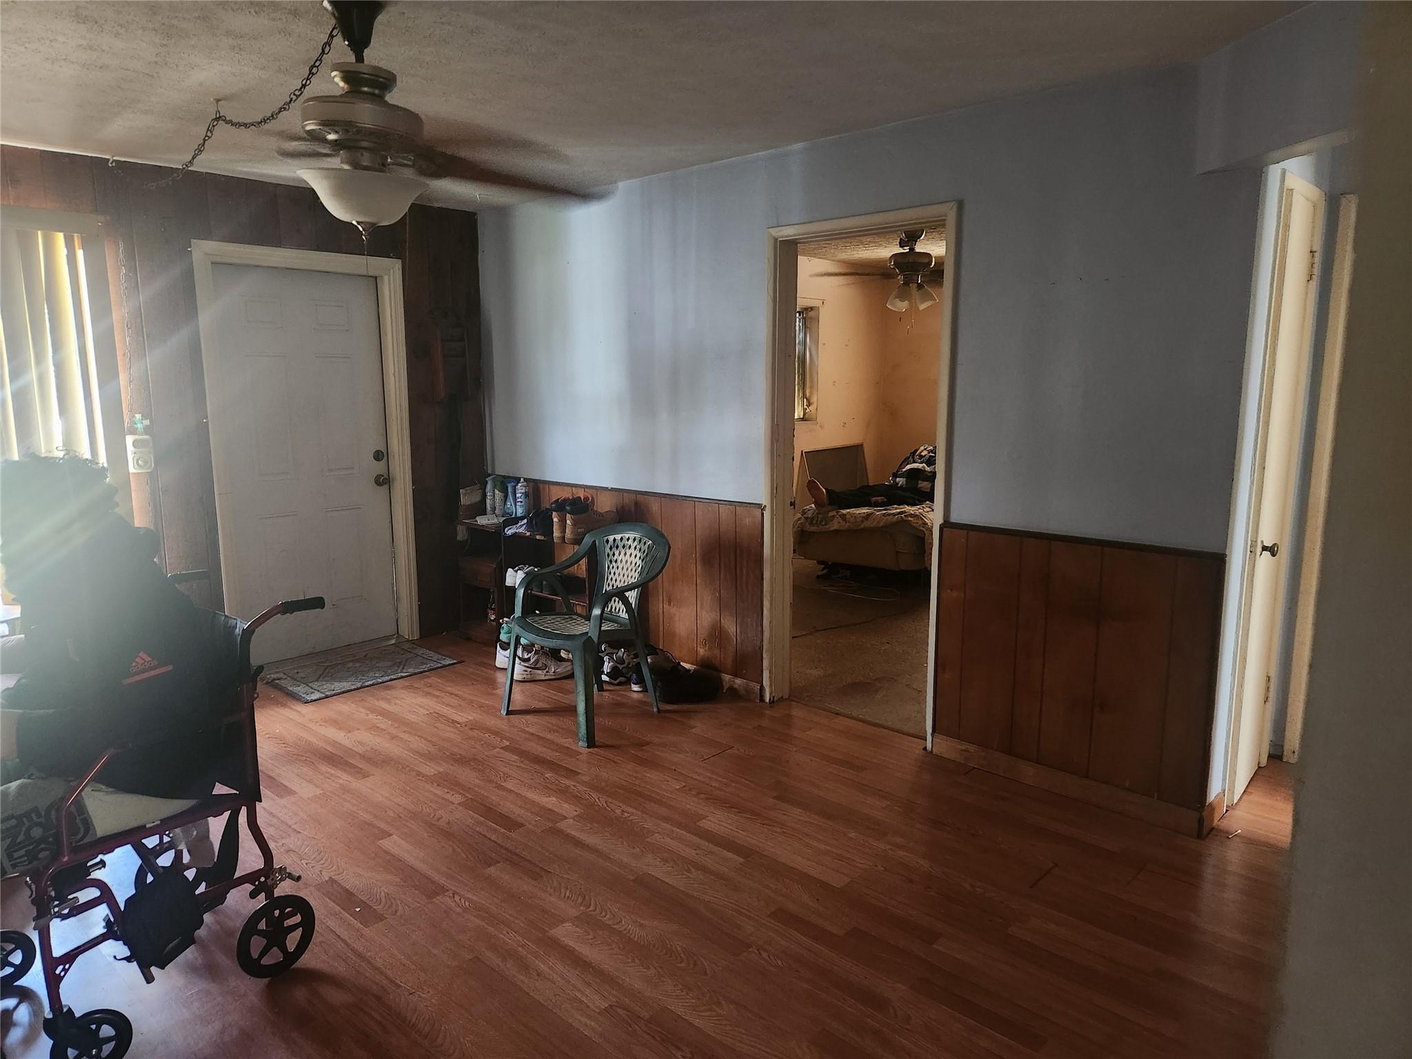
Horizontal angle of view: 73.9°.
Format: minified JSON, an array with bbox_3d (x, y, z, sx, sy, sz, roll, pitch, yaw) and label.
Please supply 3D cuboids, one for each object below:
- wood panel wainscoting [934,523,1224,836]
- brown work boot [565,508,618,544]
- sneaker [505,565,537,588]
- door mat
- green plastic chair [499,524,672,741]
[{"bbox_3d":[1.277,0.494,3.378,0.996,0.955,0.040,9,13,43],"label":"wood panel wainscoting"},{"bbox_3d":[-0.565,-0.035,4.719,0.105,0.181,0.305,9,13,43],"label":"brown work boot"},{"bbox_3d":[-0.945,0.231,5.124,0.105,0.120,0.290,9,13,43],"label":"sneaker"},{"bbox_3d":[-1.778,0.720,4.856,0.524,0.012,0.820,9,13,43],"label":"door mat"},{"bbox_3d":[-0.514,0.414,4.162,0.590,0.848,0.580,9,13,43],"label":"green plastic chair"}]

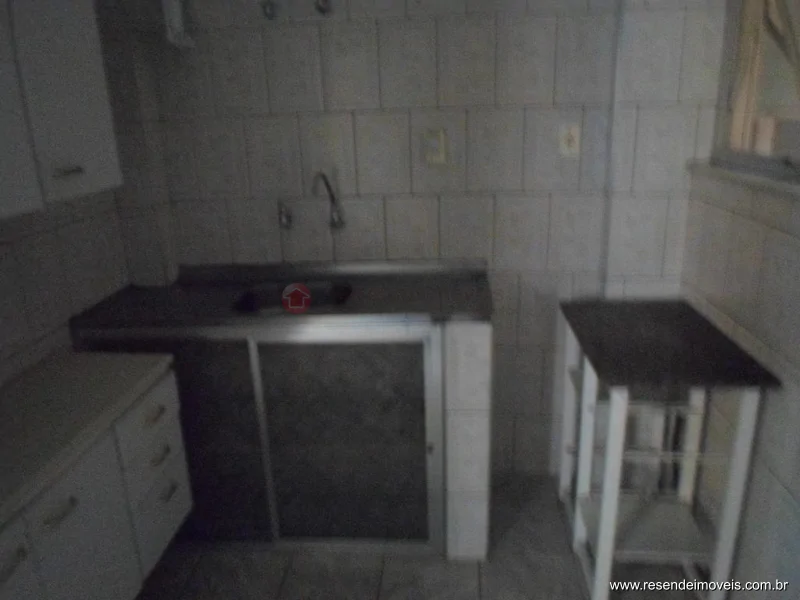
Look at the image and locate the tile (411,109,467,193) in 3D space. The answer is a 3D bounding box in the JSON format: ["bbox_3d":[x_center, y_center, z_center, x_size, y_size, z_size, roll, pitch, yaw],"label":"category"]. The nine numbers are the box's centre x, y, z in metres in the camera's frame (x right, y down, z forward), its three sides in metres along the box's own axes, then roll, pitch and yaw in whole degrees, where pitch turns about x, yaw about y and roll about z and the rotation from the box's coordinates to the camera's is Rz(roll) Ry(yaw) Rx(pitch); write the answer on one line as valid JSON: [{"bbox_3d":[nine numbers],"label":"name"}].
[{"bbox_3d":[0.141,-0.537,2.104,0.203,0.299,0.010,0,16,5],"label":"tile"}]

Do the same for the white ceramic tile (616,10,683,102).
[{"bbox_3d":[0.836,-0.812,1.933,0.205,0.296,0.010,0,16,5],"label":"white ceramic tile"}]

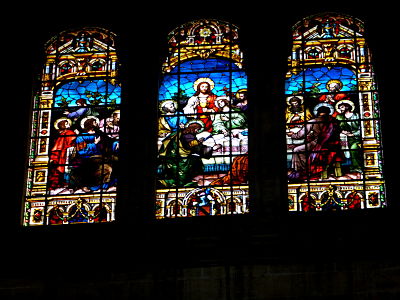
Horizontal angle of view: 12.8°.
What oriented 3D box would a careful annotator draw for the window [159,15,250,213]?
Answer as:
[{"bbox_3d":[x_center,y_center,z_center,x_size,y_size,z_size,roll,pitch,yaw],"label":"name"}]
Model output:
[{"bbox_3d":[0.060,-0.603,30.101,1.720,4.240,0.100,-3,-37,4],"label":"window"}]

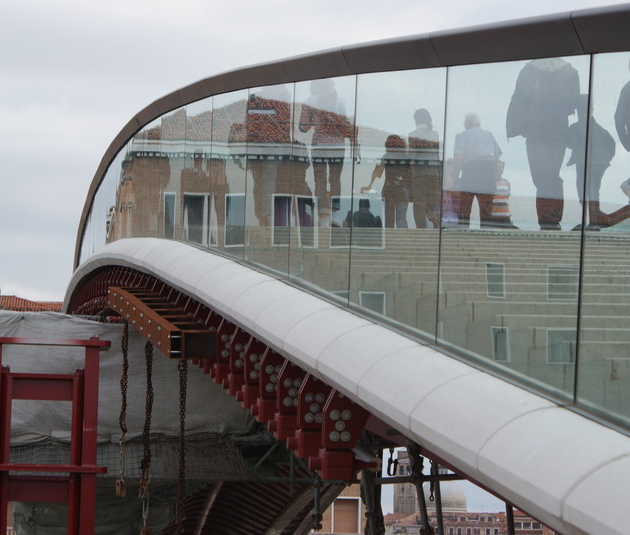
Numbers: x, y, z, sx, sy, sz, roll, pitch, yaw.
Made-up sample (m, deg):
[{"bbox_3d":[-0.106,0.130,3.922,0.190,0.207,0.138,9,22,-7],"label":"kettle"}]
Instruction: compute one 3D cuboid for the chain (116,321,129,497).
[{"bbox_3d":[-1.475,1.081,17.900,0.078,1.350,0.070,1,-8,-5],"label":"chain"}]

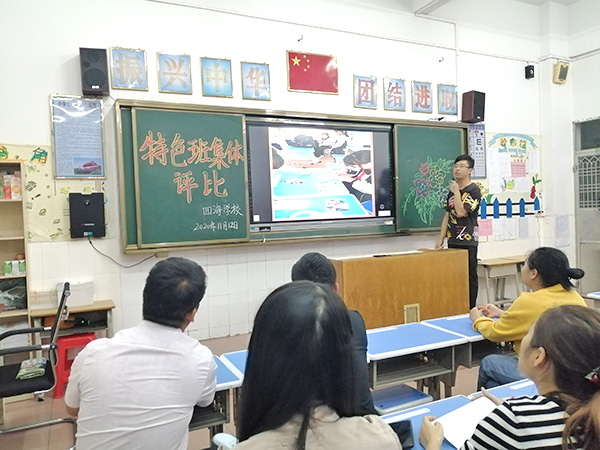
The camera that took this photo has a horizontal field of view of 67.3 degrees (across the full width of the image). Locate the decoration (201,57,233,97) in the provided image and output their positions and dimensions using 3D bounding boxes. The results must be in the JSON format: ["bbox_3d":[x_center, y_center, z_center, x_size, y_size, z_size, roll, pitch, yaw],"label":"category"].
[{"bbox_3d":[-0.790,-1.415,4.329,0.303,0.365,0.025,-3,2,-25],"label":"decoration"}]

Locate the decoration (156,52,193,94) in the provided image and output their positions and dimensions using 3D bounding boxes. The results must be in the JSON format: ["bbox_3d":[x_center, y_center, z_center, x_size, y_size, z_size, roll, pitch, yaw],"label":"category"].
[{"bbox_3d":[-1.148,-1.398,4.162,0.303,0.365,0.025,-3,2,-25],"label":"decoration"}]

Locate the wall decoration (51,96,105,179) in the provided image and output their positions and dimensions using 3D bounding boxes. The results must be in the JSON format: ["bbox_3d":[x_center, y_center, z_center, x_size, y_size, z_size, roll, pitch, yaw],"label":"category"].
[{"bbox_3d":[-1.891,-0.746,3.861,0.401,0.715,0.030,-3,1,-25],"label":"wall decoration"}]

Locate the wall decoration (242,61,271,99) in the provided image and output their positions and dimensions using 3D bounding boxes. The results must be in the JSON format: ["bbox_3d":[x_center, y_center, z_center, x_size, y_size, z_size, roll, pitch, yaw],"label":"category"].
[{"bbox_3d":[-0.440,-1.436,4.529,0.297,0.361,0.030,-3,1,-25],"label":"wall decoration"}]

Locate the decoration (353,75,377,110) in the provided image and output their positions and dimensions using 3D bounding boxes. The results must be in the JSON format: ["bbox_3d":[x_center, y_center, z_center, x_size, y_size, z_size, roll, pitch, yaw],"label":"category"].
[{"bbox_3d":[0.744,-1.490,5.047,0.303,0.365,0.025,-3,2,-25],"label":"decoration"}]

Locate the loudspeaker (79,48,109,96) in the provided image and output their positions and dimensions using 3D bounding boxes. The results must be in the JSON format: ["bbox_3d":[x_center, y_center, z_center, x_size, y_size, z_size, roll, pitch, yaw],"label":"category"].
[{"bbox_3d":[-1.719,-1.280,3.793,0.205,0.345,0.180,-3,2,-20],"label":"loudspeaker"}]

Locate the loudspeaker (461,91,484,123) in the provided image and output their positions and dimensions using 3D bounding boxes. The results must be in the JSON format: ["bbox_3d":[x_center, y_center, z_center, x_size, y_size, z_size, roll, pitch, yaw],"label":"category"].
[{"bbox_3d":[2.150,-1.454,5.578,0.205,0.345,0.180,-3,7,-27],"label":"loudspeaker"}]

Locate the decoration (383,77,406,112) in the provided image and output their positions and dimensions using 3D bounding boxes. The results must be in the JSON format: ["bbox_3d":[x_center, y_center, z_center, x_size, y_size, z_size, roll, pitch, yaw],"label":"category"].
[{"bbox_3d":[1.108,-1.512,5.242,0.309,0.361,0.030,-3,1,-25],"label":"decoration"}]

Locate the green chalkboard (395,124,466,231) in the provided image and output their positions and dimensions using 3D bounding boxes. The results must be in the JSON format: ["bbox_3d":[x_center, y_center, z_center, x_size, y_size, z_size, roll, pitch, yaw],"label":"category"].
[{"bbox_3d":[1.597,-0.556,5.414,1.063,1.231,0.050,-3,1,-25],"label":"green chalkboard"}]

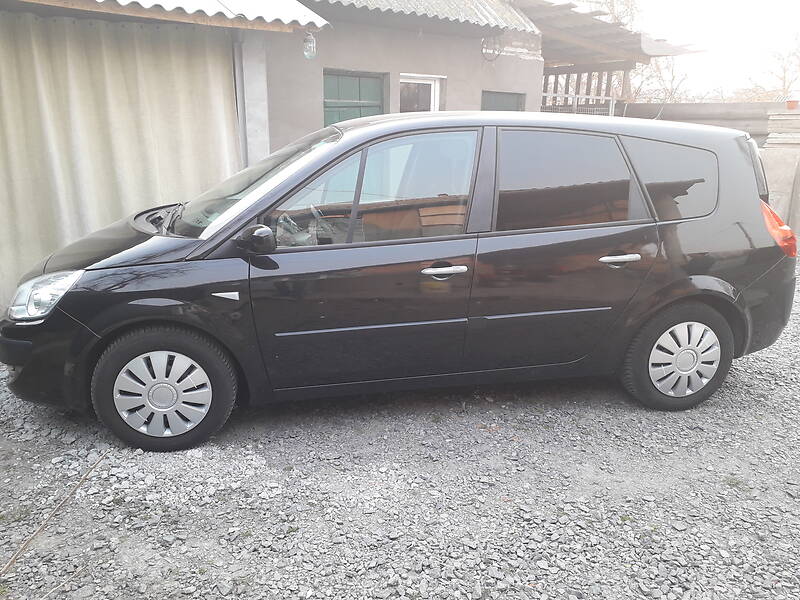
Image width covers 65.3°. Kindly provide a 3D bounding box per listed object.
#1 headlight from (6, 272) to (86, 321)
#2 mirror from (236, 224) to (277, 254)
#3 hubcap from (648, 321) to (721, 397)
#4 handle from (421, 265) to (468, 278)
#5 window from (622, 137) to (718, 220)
[{"bbox_3d":[-1.655,-0.031,2.912,0.410,0.260,0.360,-2,15,-11],"label":"headlight"},{"bbox_3d":[-0.633,-0.269,2.756,0.165,0.140,0.220,-2,15,-11],"label":"mirror"},{"bbox_3d":[1.573,0.331,3.438,0.437,0.437,0.060,-2,15,-11],"label":"hubcap"},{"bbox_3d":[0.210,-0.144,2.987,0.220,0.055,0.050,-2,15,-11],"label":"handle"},{"bbox_3d":[1.463,-0.639,3.304,0.550,0.460,0.050,-4,-5,-15],"label":"window"}]

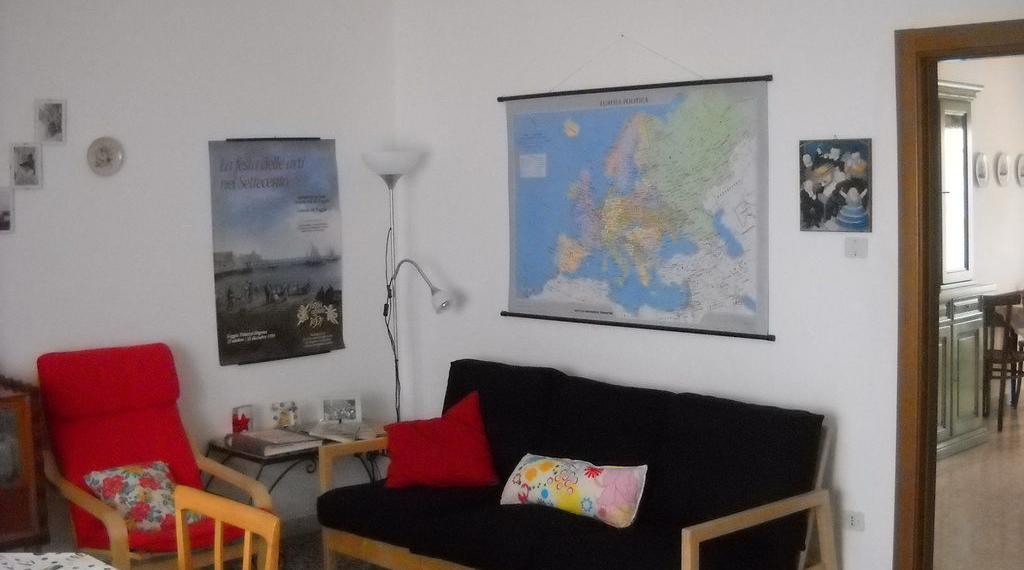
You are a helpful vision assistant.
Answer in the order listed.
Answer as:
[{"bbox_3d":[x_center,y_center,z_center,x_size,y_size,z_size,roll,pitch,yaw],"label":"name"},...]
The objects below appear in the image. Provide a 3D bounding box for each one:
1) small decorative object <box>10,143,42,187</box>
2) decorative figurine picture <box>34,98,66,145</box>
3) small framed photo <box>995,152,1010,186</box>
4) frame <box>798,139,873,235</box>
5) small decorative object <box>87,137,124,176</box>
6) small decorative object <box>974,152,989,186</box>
[{"bbox_3d":[-1.911,-0.468,4.773,0.016,0.176,0.125,4,7,44],"label":"small decorative object"},{"bbox_3d":[-1.810,-0.639,4.757,0.016,0.172,0.125,4,6,42],"label":"decorative figurine picture"},{"bbox_3d":[3.458,-0.810,8.532,0.025,0.235,0.185,4,7,44],"label":"small framed photo"},{"bbox_3d":[1.146,-0.352,4.311,0.295,0.335,0.025,4,7,43],"label":"frame"},{"bbox_3d":[-1.653,-0.523,4.932,0.024,0.158,0.158,4,6,42],"label":"small decorative object"},{"bbox_3d":[3.333,-0.815,8.596,0.030,0.240,0.230,4,6,42],"label":"small decorative object"}]

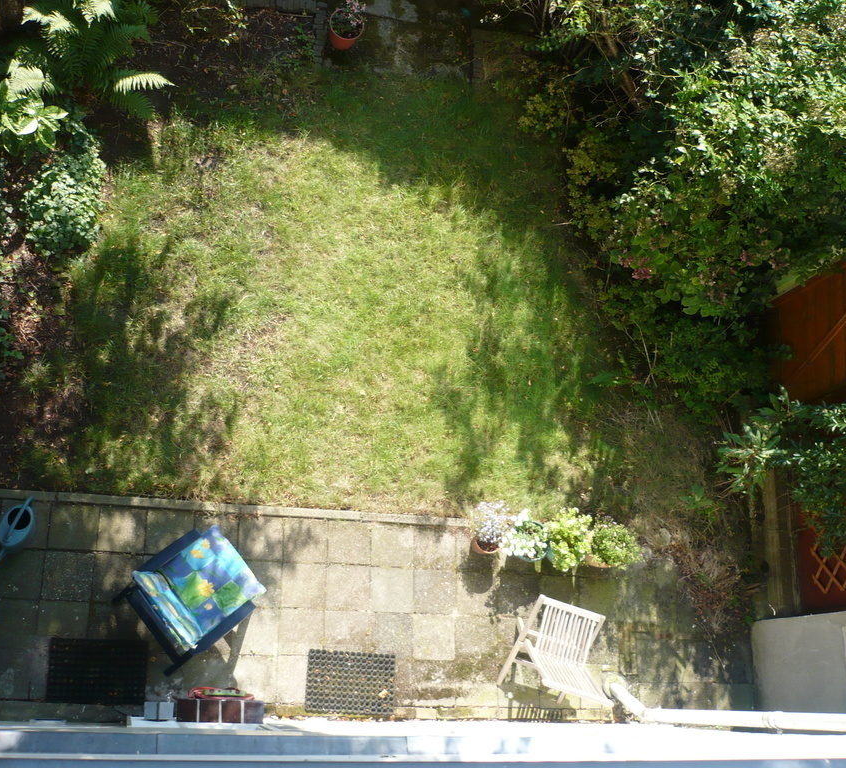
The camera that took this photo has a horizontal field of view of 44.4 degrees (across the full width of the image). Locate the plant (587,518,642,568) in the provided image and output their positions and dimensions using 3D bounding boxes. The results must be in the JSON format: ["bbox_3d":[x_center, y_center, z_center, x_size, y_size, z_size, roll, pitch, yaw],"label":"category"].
[{"bbox_3d":[1.303,1.163,7.423,0.397,0.366,0.366,5,73,-13],"label":"plant"}]

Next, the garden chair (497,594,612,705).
[{"bbox_3d":[0.929,1.773,6.865,0.487,0.901,0.621,20,71,-8],"label":"garden chair"}]

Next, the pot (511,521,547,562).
[{"bbox_3d":[0.718,1.133,7.345,0.285,0.244,0.285,4,74,-13],"label":"pot"}]

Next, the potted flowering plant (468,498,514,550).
[{"bbox_3d":[0.444,1.013,7.227,0.316,0.397,0.346,5,73,-13],"label":"potted flowering plant"}]

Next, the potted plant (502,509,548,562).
[{"bbox_3d":[0.678,1.081,7.279,0.397,0.377,0.366,5,73,-13],"label":"potted plant"}]

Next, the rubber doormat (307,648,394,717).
[{"bbox_3d":[-0.478,1.992,6.909,0.596,0.022,0.390,7,73,-13],"label":"rubber doormat"}]

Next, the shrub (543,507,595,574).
[{"bbox_3d":[0.966,1.118,7.310,0.377,0.438,0.417,5,73,-13],"label":"shrub"}]

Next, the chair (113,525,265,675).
[{"bbox_3d":[-1.429,1.313,6.394,0.774,0.886,0.611,-37,86,-21],"label":"chair"}]

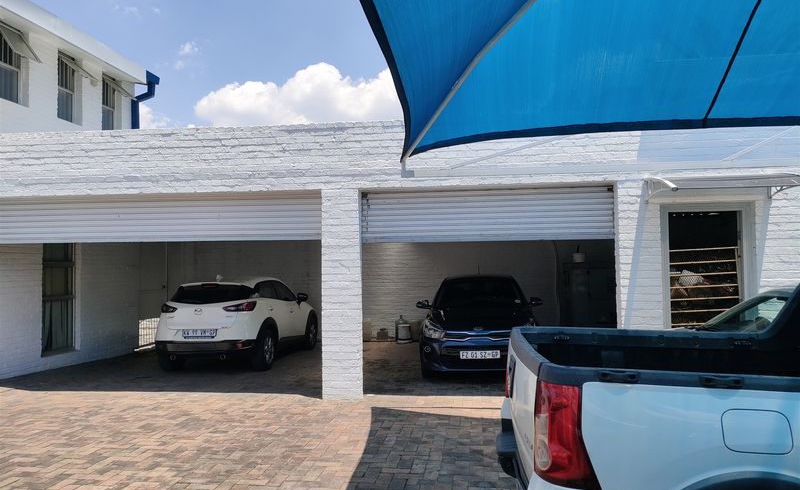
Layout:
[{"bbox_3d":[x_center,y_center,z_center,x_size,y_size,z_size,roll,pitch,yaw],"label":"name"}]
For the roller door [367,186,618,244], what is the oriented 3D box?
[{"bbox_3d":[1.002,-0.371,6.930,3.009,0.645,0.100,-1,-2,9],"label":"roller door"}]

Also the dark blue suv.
[{"bbox_3d":[1.291,1.206,9.485,1.760,1.450,4.065,-1,-2,8],"label":"dark blue suv"}]

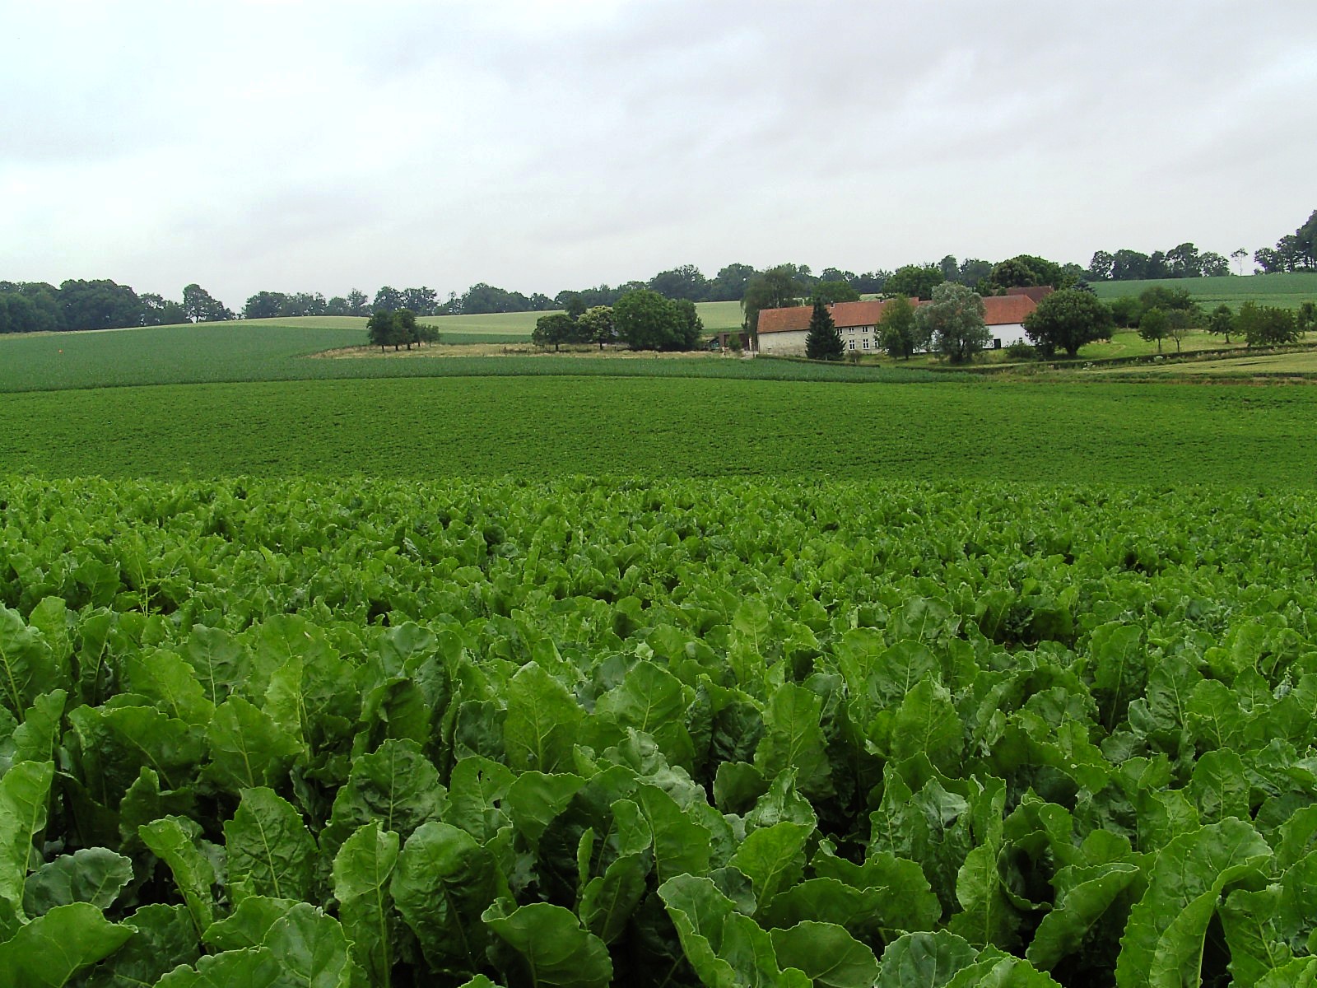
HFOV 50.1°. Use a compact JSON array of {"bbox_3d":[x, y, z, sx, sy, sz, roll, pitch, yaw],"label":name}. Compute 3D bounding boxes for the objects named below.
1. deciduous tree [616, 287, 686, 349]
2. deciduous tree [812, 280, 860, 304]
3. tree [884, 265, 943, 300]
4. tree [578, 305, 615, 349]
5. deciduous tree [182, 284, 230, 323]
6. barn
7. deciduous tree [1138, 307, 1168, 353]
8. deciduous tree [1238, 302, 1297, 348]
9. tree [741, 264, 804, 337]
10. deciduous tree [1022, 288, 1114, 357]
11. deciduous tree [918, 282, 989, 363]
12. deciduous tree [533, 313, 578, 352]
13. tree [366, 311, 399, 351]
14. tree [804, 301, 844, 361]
[{"bbox_3d":[-1.500,-31.710,256.000,13.280,11.230,12.620,0,2,0],"label":"deciduous tree"},{"bbox_3d":[40.340,-41.280,320.000,11.230,14.500,10.890,-2,5,7],"label":"deciduous tree"},{"bbox_3d":[51.480,-38.300,284.000,11.830,15.780,11.240,0,2,0],"label":"tree"},{"bbox_3d":[-12.710,-33.750,285.000,7.710,8.960,7.480,-3,5,-2],"label":"tree"},{"bbox_3d":[-176.670,-74.370,550.000,19.300,14.870,18.720,-5,5,-17],"label":"deciduous tree"},{"bbox_3d":[48.480,-33.810,285.000,57.350,9.760,11.000,-2,5,8],"label":"barn"},{"bbox_3d":[85.690,-28.360,244.000,5.350,8.030,5.080,0,2,0],"label":"deciduous tree"},{"bbox_3d":[108.170,-30.150,250.000,11.150,8.220,10.810,-1,6,23],"label":"deciduous tree"},{"bbox_3d":[24.800,-40.080,303.000,13.950,17.940,13.530,-3,5,5],"label":"tree"},{"bbox_3d":[69.810,-29.120,240.000,15.610,11.750,14.830,0,2,0],"label":"deciduous tree"},{"bbox_3d":[49.840,-28.960,238.000,11.830,13.570,11.240,0,2,0],"label":"deciduous tree"},{"bbox_3d":[-18.800,-29.380,256.000,8.230,6.920,7.820,0,2,0],"label":"deciduous tree"},{"bbox_3d":[-54.740,-32.540,280.000,6.550,7.980,6.350,-4,5,-11],"label":"tree"},{"bbox_3d":[28.480,-28.030,242.000,6.900,10.260,6.900,0,2,0],"label":"tree"}]

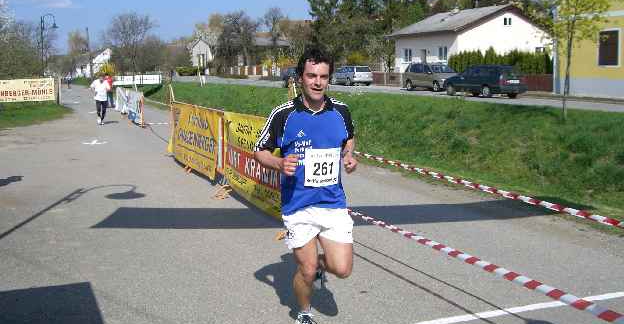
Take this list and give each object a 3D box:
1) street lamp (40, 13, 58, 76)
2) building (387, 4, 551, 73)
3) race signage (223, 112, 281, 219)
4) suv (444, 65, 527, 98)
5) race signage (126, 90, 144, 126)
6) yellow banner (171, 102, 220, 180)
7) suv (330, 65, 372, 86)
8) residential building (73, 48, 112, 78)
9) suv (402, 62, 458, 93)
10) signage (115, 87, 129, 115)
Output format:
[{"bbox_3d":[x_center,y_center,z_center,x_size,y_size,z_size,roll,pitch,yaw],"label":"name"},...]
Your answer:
[{"bbox_3d":[-15.800,-6.244,41.049,1.120,5.280,0.550,-2,7,-18],"label":"street lamp"},{"bbox_3d":[12.911,-9.214,54.682,10.500,5.750,9.200,-3,7,-25],"label":"building"},{"bbox_3d":[-0.650,-0.039,8.432,0.080,1.040,3.204,-3,7,-22],"label":"race signage"},{"bbox_3d":[8.373,-3.861,33.009,1.730,1.490,4.350,-3,7,-25],"label":"suv"},{"bbox_3d":[-6.125,-1.855,23.708,0.120,1.030,3.681,-3,7,-21],"label":"race signage"},{"bbox_3d":[-2.105,-0.443,11.908,0.080,1.040,3.673,-3,7,-21],"label":"yellow banner"},{"bbox_3d":[2.951,-6.538,52.467,1.750,1.480,4.600,-3,7,-21],"label":"suv"},{"bbox_3d":[-41.300,-18.249,132.773,8.000,5.800,8.000,-3,7,-25],"label":"residential building"},{"bbox_3d":[7.179,-5.078,41.485,1.720,1.660,4.100,-4,8,-28],"label":"suv"},{"bbox_3d":[-8.500,-2.714,30.908,0.120,1.030,4.522,-3,7,-21],"label":"signage"}]

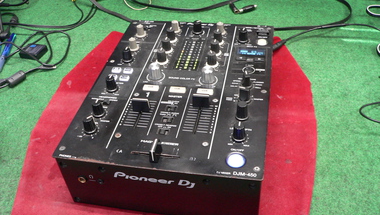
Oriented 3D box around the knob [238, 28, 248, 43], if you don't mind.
[{"bbox_3d":[0.083,-0.113,0.617,0.017,0.018,0.017,5,42,10],"label":"knob"}]

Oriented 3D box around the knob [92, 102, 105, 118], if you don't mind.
[{"bbox_3d":[-0.111,0.001,0.478,0.016,0.016,0.016,5,42,10],"label":"knob"}]

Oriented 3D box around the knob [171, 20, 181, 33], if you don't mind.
[{"bbox_3d":[-0.025,-0.135,0.652,0.017,0.017,0.017,5,42,10],"label":"knob"}]

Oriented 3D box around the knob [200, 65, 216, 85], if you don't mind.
[{"bbox_3d":[0.023,-0.044,0.515,0.017,0.018,0.017,5,42,10],"label":"knob"}]

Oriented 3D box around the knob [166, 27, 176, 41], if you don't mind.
[{"bbox_3d":[-0.030,-0.116,0.629,0.017,0.019,0.017,5,42,10],"label":"knob"}]

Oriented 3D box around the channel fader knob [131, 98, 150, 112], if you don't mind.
[{"bbox_3d":[-0.059,-0.004,0.480,0.020,0.015,0.010,5,42,10],"label":"channel fader knob"}]

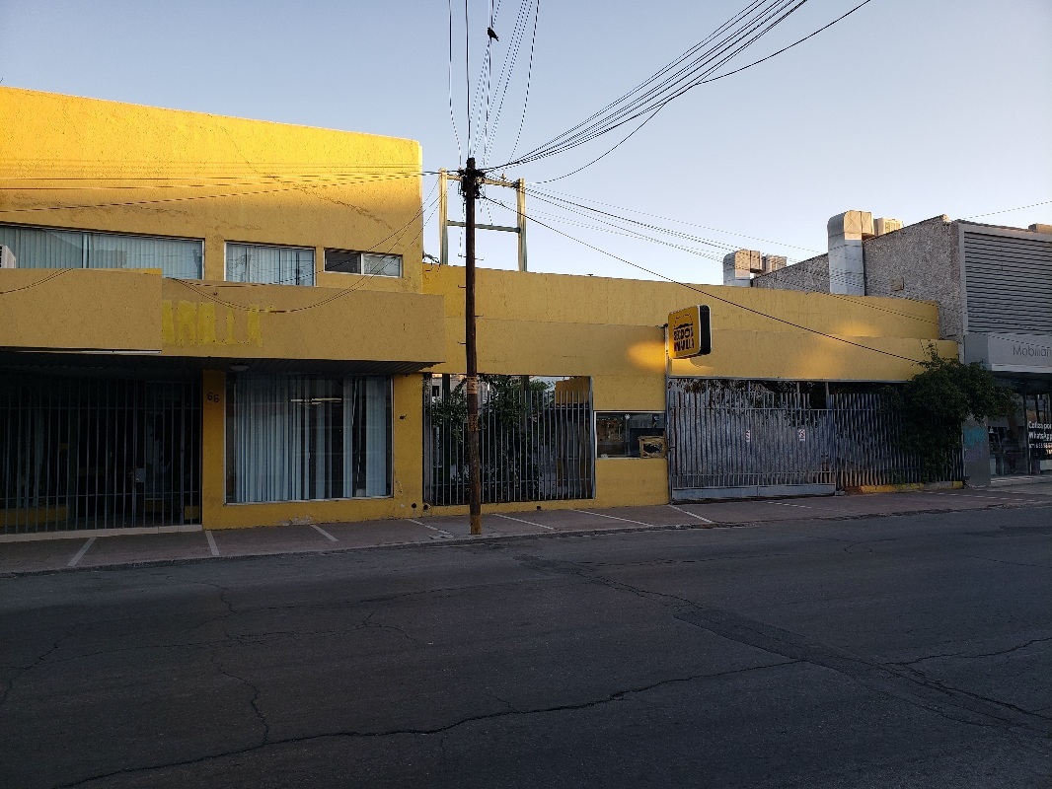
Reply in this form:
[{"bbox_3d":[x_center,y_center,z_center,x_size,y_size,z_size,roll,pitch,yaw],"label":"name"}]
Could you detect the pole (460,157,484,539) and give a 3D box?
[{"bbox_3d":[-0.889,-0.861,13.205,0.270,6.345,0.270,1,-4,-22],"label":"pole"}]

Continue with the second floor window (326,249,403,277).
[{"bbox_3d":[-3.115,-2.502,15.186,1.500,0.436,0.100,1,-4,-22],"label":"second floor window"}]

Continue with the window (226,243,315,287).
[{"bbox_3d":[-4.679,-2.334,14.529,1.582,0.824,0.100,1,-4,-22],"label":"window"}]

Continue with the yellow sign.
[{"bbox_3d":[3.566,-1.329,17.157,0.300,1.026,1.130,1,-4,-22],"label":"yellow sign"}]

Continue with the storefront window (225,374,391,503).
[{"bbox_3d":[-3.937,0.805,14.612,3.013,2.334,0.100,1,-4,-22],"label":"storefront window"}]

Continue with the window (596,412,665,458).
[{"bbox_3d":[2.278,0.889,17.167,1.774,1.015,0.100,1,-4,-22],"label":"window"}]

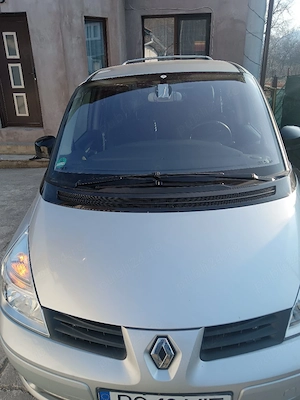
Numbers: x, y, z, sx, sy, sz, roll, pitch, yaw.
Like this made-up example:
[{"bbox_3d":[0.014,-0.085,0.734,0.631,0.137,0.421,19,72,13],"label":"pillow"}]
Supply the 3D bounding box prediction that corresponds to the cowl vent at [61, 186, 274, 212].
[{"bbox_3d":[0.078,-0.020,1.773,1.270,0.090,0.240,-1,22,3],"label":"cowl vent"}]

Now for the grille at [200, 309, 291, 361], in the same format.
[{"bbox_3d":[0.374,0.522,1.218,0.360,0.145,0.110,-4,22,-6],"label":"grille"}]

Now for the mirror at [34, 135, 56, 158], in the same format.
[{"bbox_3d":[-0.863,-0.447,2.619,0.190,0.180,0.140,-1,22,3],"label":"mirror"}]

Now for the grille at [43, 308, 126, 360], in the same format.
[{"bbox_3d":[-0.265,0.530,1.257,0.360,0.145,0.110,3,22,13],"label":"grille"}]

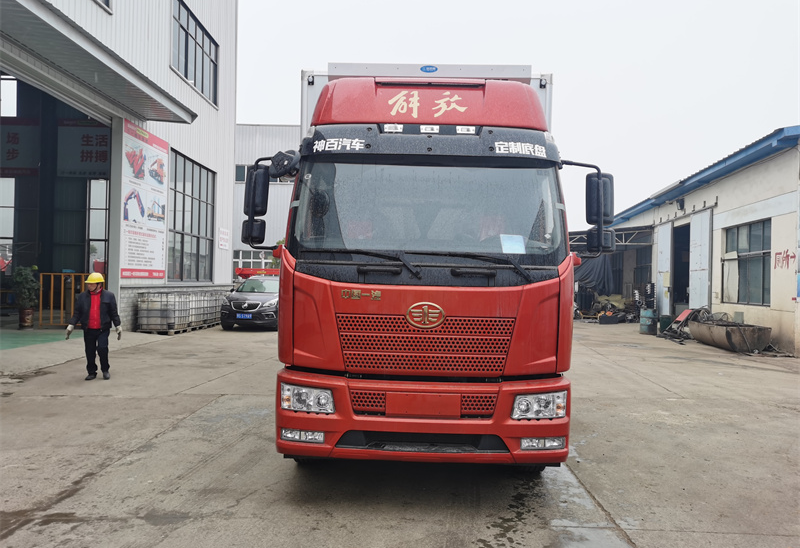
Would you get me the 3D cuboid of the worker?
[{"bbox_3d":[-4.860,0.825,9.940,0.760,1.690,0.420,1,-1,-10],"label":"worker"}]

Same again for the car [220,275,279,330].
[{"bbox_3d":[-4.340,0.900,20.150,1.840,1.690,4.660,1,-1,3],"label":"car"}]

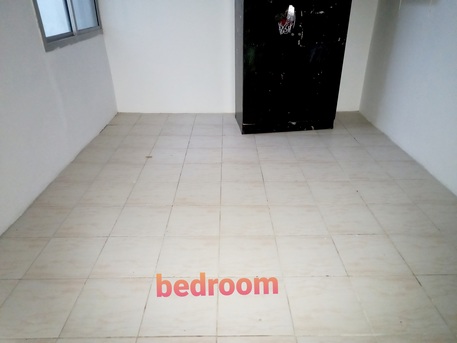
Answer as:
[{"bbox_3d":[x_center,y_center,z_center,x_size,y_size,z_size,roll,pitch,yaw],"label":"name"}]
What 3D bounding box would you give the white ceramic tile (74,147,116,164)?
[{"bbox_3d":[-1.212,-0.131,2.985,0.330,0.010,0.330,0,27,0],"label":"white ceramic tile"}]

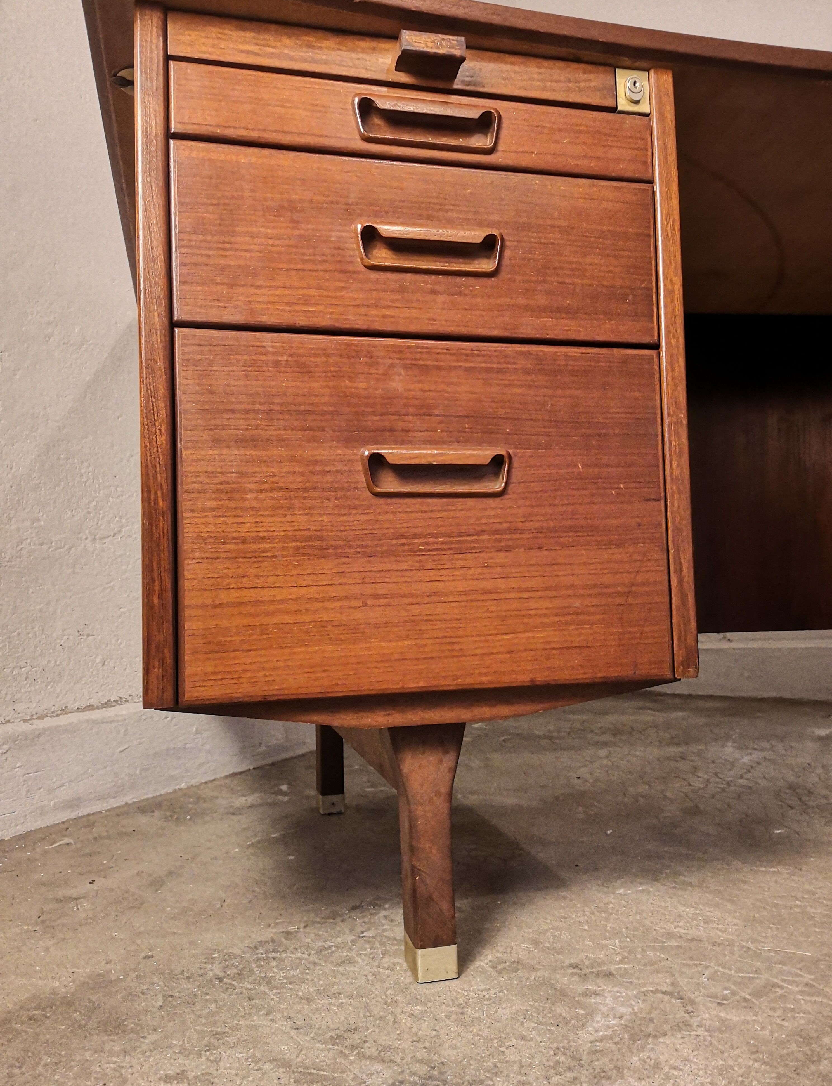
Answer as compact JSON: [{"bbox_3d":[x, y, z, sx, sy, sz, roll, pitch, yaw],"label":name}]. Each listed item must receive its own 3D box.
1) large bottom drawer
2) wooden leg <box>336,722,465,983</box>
[{"bbox_3d":[-0.028,-0.012,0.827,0.371,0.259,0.400,-1,-2,-14],"label":"large bottom drawer"},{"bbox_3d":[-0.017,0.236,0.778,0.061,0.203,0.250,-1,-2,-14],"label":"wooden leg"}]

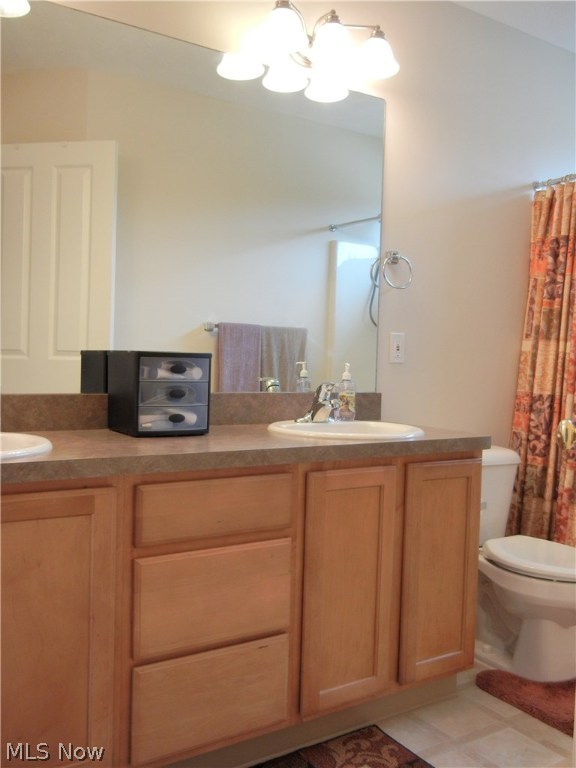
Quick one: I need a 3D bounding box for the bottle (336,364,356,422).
[{"bbox_3d":[0.196,0.028,2.206,0.062,0.194,0.054,2,2,3],"label":"bottle"}]

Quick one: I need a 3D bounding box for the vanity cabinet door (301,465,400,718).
[{"bbox_3d":[0.154,0.523,1.724,0.276,0.612,0.024,0,2,-31],"label":"vanity cabinet door"}]

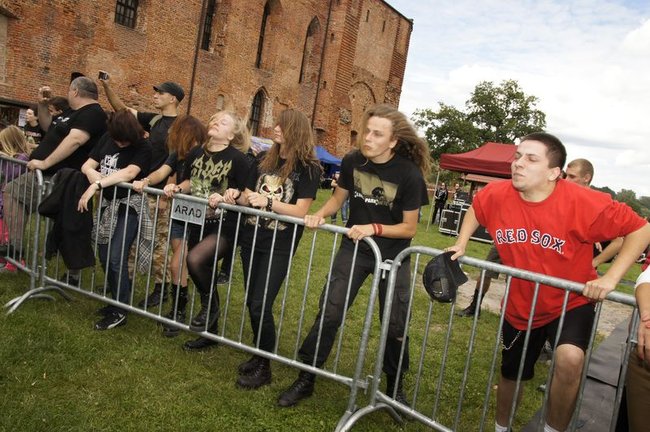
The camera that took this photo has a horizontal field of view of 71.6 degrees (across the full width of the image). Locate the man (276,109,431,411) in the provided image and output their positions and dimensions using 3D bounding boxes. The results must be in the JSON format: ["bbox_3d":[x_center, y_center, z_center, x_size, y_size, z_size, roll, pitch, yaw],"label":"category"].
[{"bbox_3d":[0.180,0.231,2.520,0.740,1.700,0.650,10,5,21],"label":"man"}]

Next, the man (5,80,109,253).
[{"bbox_3d":[-2.360,-0.333,4.020,0.920,1.800,0.680,5,6,-37],"label":"man"}]

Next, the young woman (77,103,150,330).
[{"bbox_3d":[-1.500,-0.002,3.280,0.560,1.530,0.600,10,5,14],"label":"young woman"}]

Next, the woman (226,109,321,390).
[{"bbox_3d":[-0.310,0.175,2.720,0.560,1.630,0.520,11,5,22],"label":"woman"}]

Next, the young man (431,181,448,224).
[{"bbox_3d":[5.000,-0.515,19.600,0.550,1.780,0.400,10,5,17],"label":"young man"}]

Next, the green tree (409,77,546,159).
[{"bbox_3d":[12.800,-6.064,38.000,11.500,12.000,10.500,10,5,17],"label":"green tree"}]

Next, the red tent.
[{"bbox_3d":[6.200,-0.640,14.700,4.000,3.200,3.000,13,7,43],"label":"red tent"}]

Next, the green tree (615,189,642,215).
[{"bbox_3d":[56.500,-1.289,85.000,5.000,7.900,5.000,10,5,17],"label":"green tree"}]

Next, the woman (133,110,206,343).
[{"bbox_3d":[-1.110,0.050,3.300,0.500,1.540,0.580,11,5,29],"label":"woman"}]

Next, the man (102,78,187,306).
[{"bbox_3d":[-1.400,-0.168,3.680,0.720,1.820,0.580,4,6,-42],"label":"man"}]

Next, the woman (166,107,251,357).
[{"bbox_3d":[-0.760,0.094,3.050,0.540,1.600,0.580,11,5,24],"label":"woman"}]

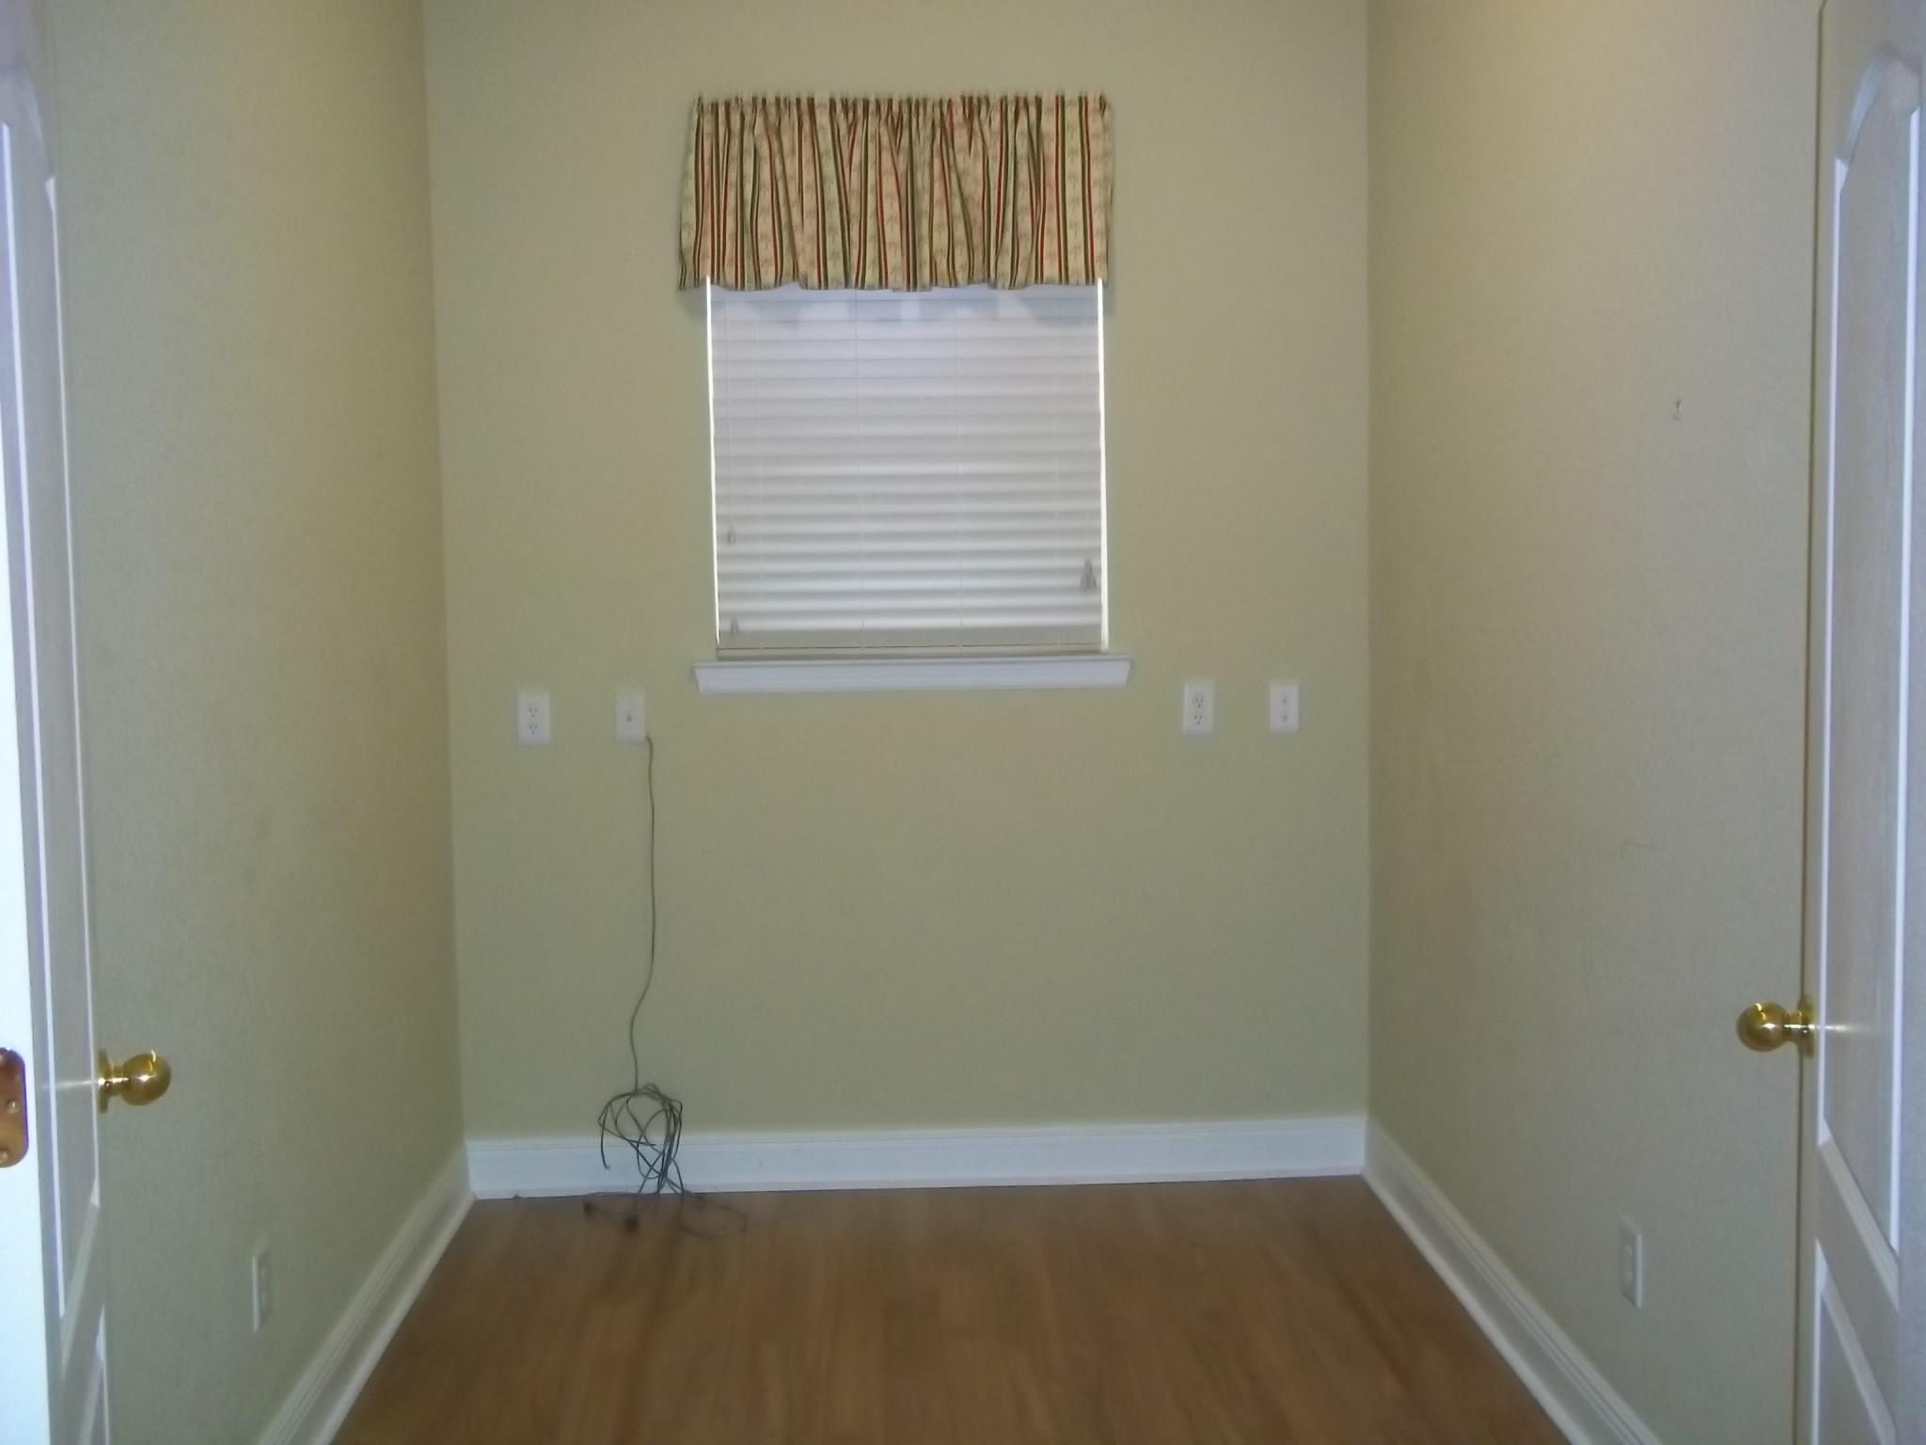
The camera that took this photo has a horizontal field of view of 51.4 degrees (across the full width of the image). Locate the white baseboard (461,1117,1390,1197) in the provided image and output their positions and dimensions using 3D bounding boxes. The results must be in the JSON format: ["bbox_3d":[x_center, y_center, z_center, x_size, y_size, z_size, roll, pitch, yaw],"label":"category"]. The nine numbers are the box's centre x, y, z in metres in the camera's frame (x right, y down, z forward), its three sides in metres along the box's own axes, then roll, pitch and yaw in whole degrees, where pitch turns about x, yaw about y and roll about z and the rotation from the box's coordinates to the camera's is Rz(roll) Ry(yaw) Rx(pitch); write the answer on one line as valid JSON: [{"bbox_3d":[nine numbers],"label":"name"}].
[{"bbox_3d":[-0.099,1.015,4.654,2.076,0.138,0.016,-1,5,-3],"label":"white baseboard"}]

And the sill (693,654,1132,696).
[{"bbox_3d":[-0.113,-0.109,4.545,0.985,0.085,0.100,-1,5,-3],"label":"sill"}]

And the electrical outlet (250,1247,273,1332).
[{"bbox_3d":[-1.067,0.866,3.040,0.008,0.115,0.070,-1,5,-3],"label":"electrical outlet"}]

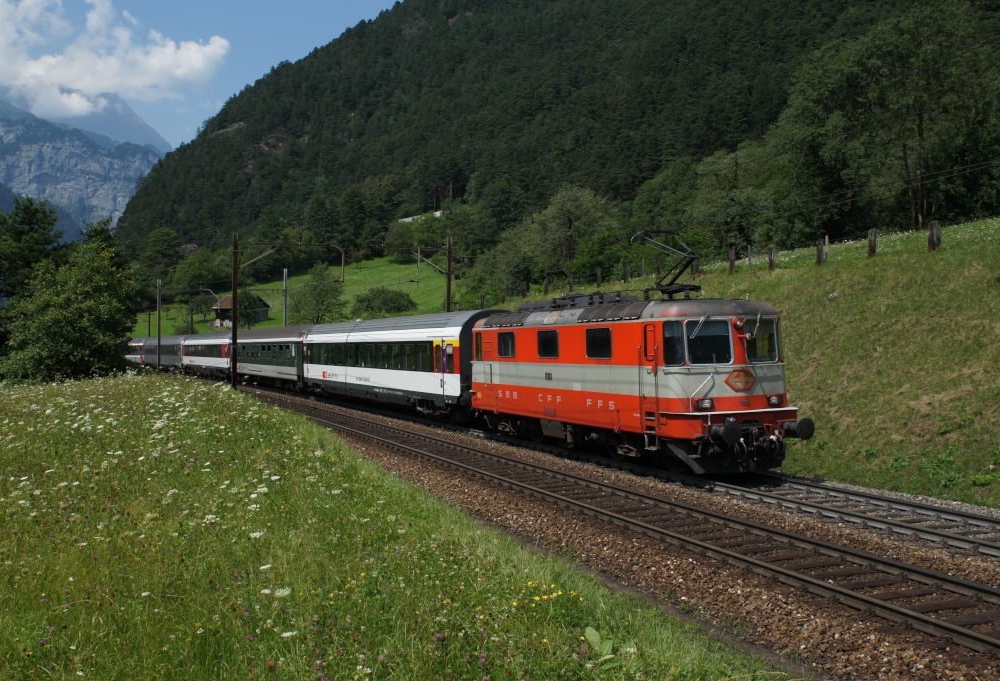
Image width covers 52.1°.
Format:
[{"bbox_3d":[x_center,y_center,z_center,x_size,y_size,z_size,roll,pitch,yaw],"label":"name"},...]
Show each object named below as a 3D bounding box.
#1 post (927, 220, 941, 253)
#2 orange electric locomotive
[{"bbox_3d":[12.946,-3.091,30.500,0.270,0.950,0.250,0,0,-21],"label":"post"},{"bbox_3d":[2.605,0.309,26.973,2.950,5.200,14.900,-1,0,-21],"label":"orange electric locomotive"}]

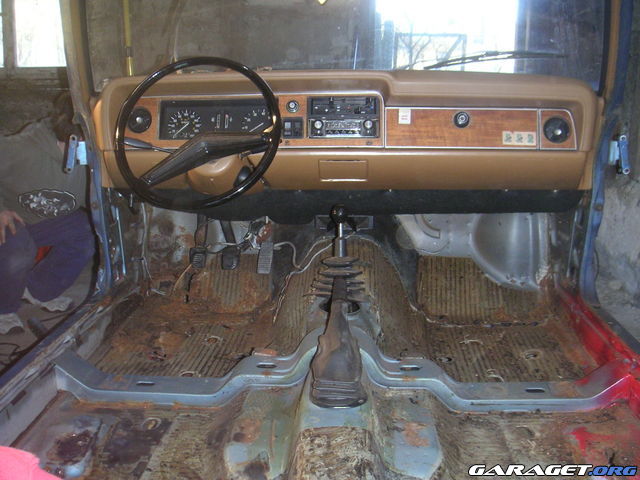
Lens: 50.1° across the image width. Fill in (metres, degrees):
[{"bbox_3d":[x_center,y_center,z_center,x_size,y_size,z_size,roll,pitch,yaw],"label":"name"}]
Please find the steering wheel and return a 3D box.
[{"bbox_3d":[-0.275,-0.236,1.590,0.385,0.385,0.100,2,-16,6],"label":"steering wheel"}]

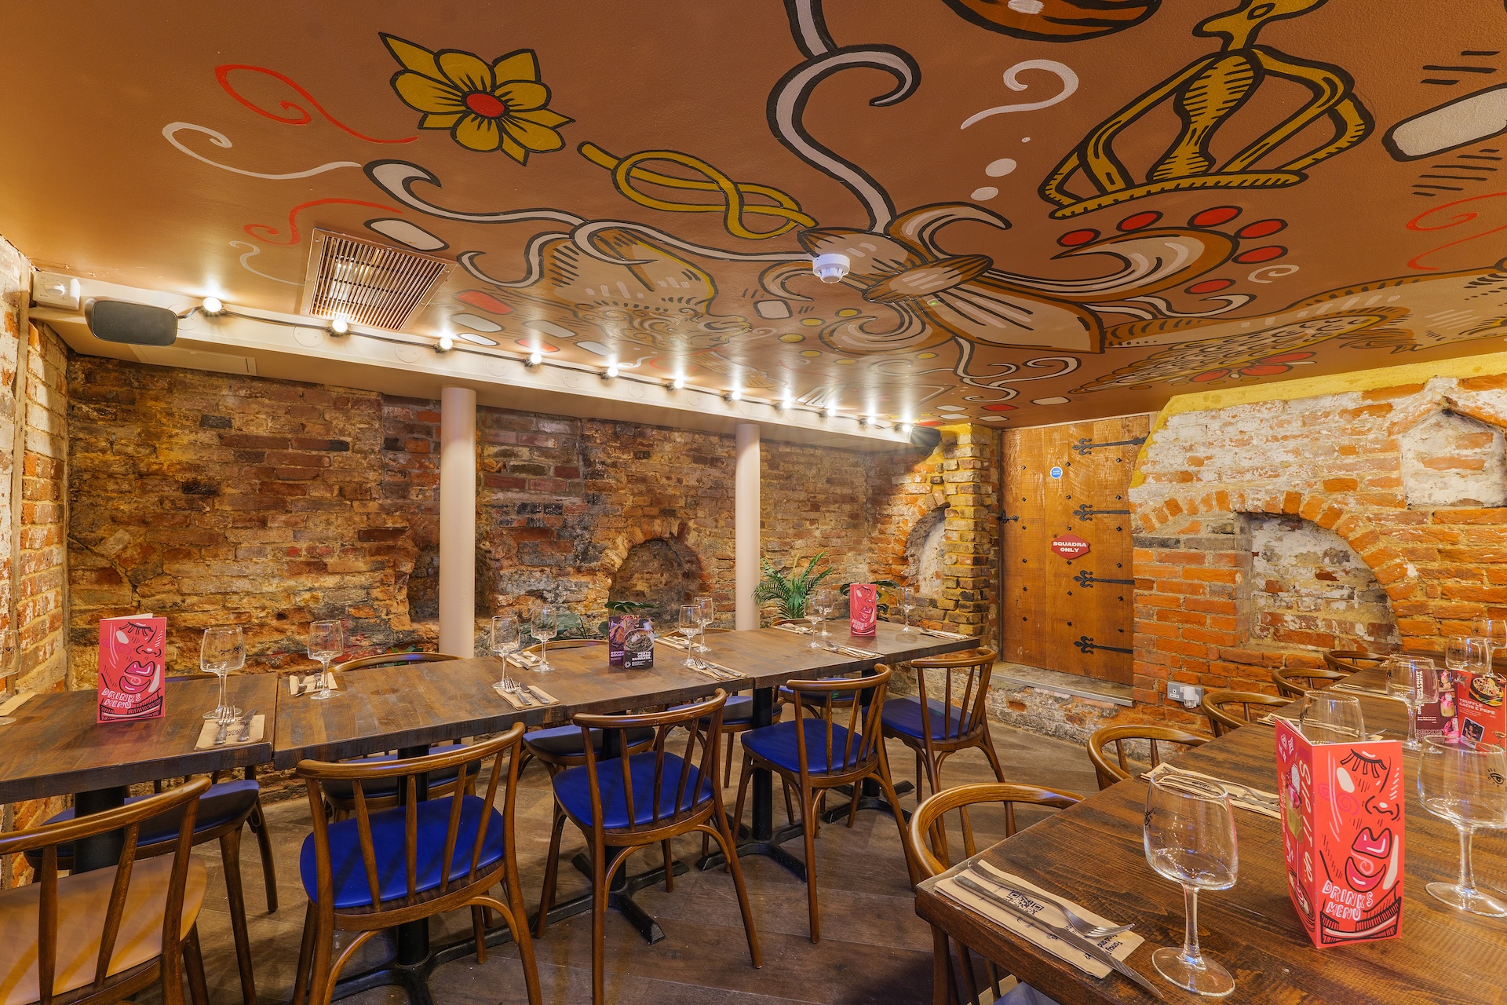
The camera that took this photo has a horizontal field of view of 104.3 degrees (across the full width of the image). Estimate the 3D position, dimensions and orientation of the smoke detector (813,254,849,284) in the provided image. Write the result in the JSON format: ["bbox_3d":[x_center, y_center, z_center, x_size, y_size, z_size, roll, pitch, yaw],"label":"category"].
[{"bbox_3d":[0.210,-0.628,1.575,0.100,0.050,0.100,0,-2,0],"label":"smoke detector"}]

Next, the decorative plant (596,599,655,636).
[{"bbox_3d":[-0.593,0.552,2.720,0.270,0.240,0.250,1,-3,0],"label":"decorative plant"}]

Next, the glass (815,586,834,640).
[{"bbox_3d":[0.309,0.479,2.540,0.078,0.196,0.078,1,-3,0],"label":"glass"}]

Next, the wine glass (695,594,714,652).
[{"bbox_3d":[-0.185,0.462,2.220,0.078,0.196,0.078,1,-3,0],"label":"wine glass"}]

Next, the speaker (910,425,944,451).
[{"bbox_3d":[1.004,-0.376,3.400,0.195,0.135,0.140,0,-3,9],"label":"speaker"}]

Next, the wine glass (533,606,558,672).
[{"bbox_3d":[-0.674,0.441,1.900,0.078,0.196,0.078,1,-3,0],"label":"wine glass"}]

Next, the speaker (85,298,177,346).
[{"bbox_3d":[-2.034,-0.594,1.922,0.200,0.135,0.130,2,10,-43],"label":"speaker"}]

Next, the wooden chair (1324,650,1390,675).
[{"bbox_3d":[2.285,0.913,2.010,0.450,0.760,0.480,2,-2,-36],"label":"wooden chair"}]

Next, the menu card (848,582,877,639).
[{"bbox_3d":[0.473,0.465,2.520,0.112,0.222,0.065,1,-3,0],"label":"menu card"}]

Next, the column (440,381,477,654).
[{"bbox_3d":[-1.407,0.387,2.759,0.138,1.830,0.138,2,-2,-36],"label":"column"}]

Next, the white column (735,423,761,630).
[{"bbox_3d":[-0.036,0.456,3.439,0.138,1.820,0.138,0,-2,0],"label":"white column"}]

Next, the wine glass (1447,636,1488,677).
[{"bbox_3d":[1.927,0.461,1.580,0.078,0.196,0.078,1,-3,0],"label":"wine glass"}]

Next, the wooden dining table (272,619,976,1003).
[{"bbox_3d":[-0.173,0.895,2.063,2.320,0.780,0.675,2,-2,-36],"label":"wooden dining table"}]

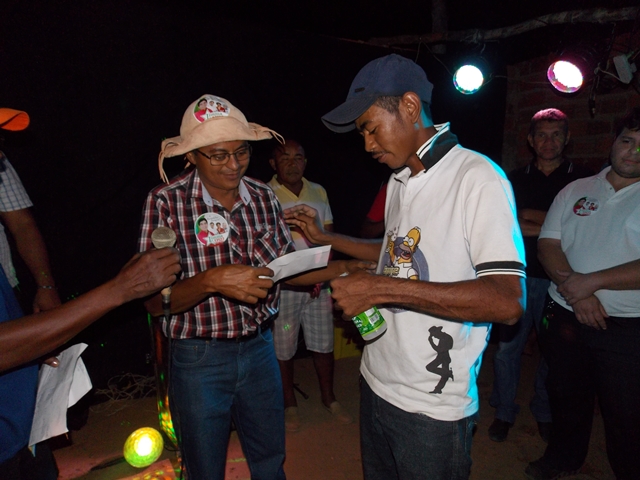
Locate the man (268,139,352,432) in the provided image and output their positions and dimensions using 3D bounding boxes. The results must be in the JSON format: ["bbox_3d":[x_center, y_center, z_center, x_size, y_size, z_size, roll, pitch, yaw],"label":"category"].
[{"bbox_3d":[-0.070,0.263,2.422,0.520,1.620,0.400,-1,10,-7],"label":"man"}]

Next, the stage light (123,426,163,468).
[{"bbox_3d":[-0.900,1.034,2.142,0.190,0.195,0.170,-9,13,-41],"label":"stage light"}]

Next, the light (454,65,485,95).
[{"bbox_3d":[1.004,-1.098,2.835,0.210,0.210,0.190,5,39,28],"label":"light"}]

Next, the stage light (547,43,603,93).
[{"bbox_3d":[1.383,-0.959,2.338,0.210,0.210,0.200,11,56,47],"label":"stage light"}]

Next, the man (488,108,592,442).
[{"bbox_3d":[1.155,0.200,2.320,0.510,1.760,0.350,4,11,23],"label":"man"}]

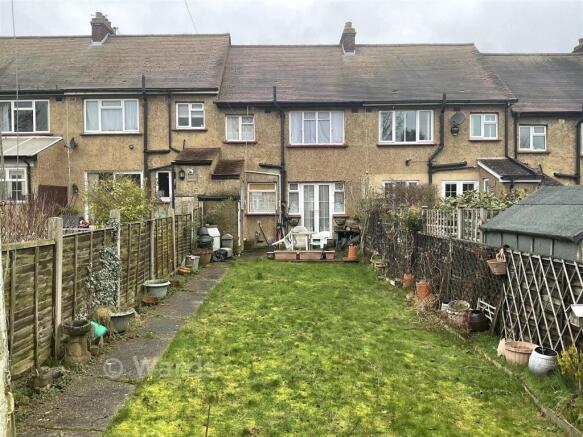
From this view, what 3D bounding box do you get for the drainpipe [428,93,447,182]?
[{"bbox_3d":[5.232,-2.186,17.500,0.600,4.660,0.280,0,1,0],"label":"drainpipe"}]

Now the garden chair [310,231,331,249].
[{"bbox_3d":[0.836,0.724,14.032,0.568,0.731,0.568,-1,1,-30],"label":"garden chair"}]

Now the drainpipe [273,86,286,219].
[{"bbox_3d":[-0.419,-2.043,17.500,0.420,5.400,0.280,0,1,0],"label":"drainpipe"}]

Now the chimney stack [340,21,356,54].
[{"bbox_3d":[2.433,-7.602,21.112,0.507,1.404,1.370,-1,1,0],"label":"chimney stack"}]

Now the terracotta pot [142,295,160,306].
[{"bbox_3d":[-2.394,1.402,8.350,0.280,0.150,0.280,0,1,0],"label":"terracotta pot"}]

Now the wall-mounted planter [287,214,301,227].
[{"bbox_3d":[0.097,0.083,17.550,0.420,0.340,0.280,0,1,0],"label":"wall-mounted planter"}]

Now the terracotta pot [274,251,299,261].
[{"bbox_3d":[-0.127,0.943,12.454,0.599,0.203,0.223,-1,1,0],"label":"terracotta pot"}]

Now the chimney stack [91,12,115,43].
[{"bbox_3d":[-8.095,-8.026,21.119,0.507,1.410,1.370,-1,1,0],"label":"chimney stack"}]

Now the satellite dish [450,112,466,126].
[{"bbox_3d":[5.917,-3.515,17.300,0.520,0.500,0.300,0,1,30],"label":"satellite dish"}]

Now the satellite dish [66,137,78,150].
[{"bbox_3d":[-7.644,-2.618,17.043,0.487,0.457,0.386,1,2,45],"label":"satellite dish"}]

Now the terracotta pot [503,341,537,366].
[{"bbox_3d":[2.679,1.593,5.700,0.400,0.230,0.400,0,1,0],"label":"terracotta pot"}]

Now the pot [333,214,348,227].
[{"bbox_3d":[1.761,0.083,17.550,0.440,0.340,0.280,0,1,0],"label":"pot"}]

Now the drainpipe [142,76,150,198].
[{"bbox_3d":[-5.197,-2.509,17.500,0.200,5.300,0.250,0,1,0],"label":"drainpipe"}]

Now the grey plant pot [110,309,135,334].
[{"bbox_3d":[-2.199,1.340,6.354,0.304,0.259,0.304,-1,1,0],"label":"grey plant pot"}]

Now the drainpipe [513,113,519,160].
[{"bbox_3d":[7.974,-2.934,17.367,0.091,1.604,0.091,-1,1,0],"label":"drainpipe"}]

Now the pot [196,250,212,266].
[{"bbox_3d":[-2.245,1.019,12.600,0.440,0.400,0.440,0,1,0],"label":"pot"}]

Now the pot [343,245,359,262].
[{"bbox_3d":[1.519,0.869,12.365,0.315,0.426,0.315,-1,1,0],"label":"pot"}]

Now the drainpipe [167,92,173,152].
[{"bbox_3d":[-4.297,-3.428,17.257,0.086,2.091,0.091,-1,1,0],"label":"drainpipe"}]

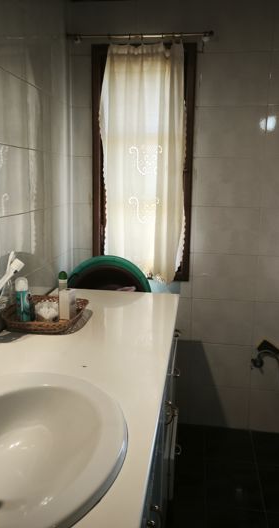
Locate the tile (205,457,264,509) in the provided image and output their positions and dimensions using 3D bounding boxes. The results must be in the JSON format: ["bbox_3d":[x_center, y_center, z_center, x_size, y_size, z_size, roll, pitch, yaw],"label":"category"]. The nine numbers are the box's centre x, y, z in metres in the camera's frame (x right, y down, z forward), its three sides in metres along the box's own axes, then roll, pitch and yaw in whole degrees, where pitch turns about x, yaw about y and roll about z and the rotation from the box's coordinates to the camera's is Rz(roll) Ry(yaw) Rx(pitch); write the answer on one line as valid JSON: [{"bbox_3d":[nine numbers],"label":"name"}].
[{"bbox_3d":[0.438,1.032,2.192,0.254,0.012,0.334,2,11,8],"label":"tile"}]

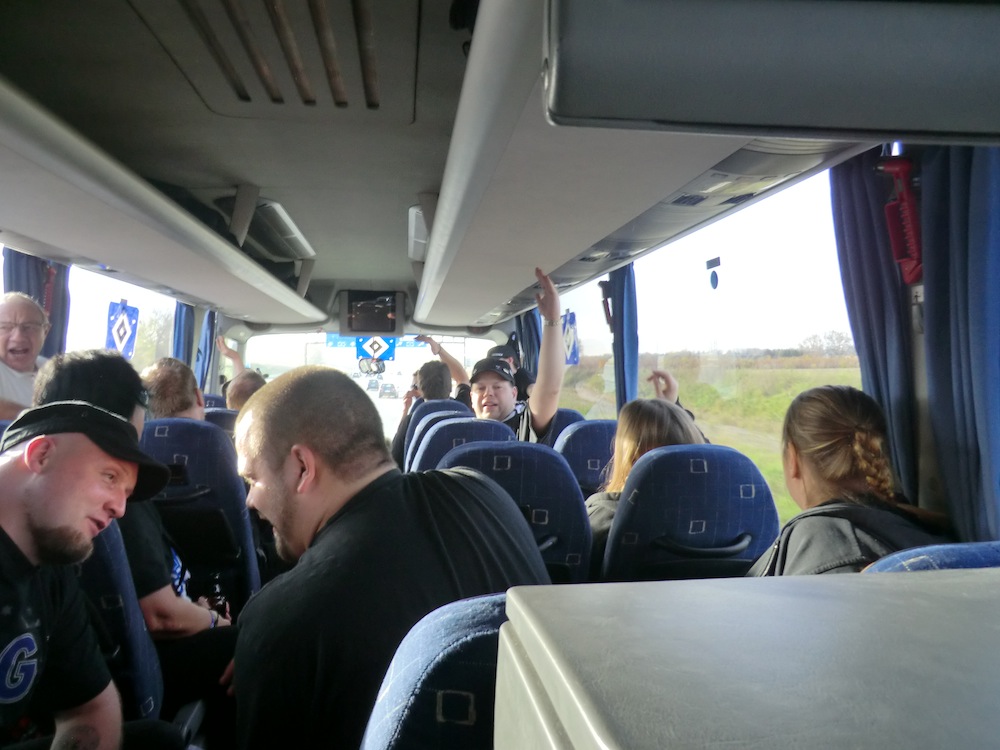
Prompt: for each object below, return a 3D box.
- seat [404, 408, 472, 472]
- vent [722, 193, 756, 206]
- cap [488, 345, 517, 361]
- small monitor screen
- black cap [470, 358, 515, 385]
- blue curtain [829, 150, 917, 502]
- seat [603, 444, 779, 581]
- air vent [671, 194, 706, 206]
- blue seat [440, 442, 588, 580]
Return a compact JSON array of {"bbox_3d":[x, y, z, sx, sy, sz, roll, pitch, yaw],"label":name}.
[{"bbox_3d":[-0.257,0.717,3.559,0.450,1.100,0.670,1,0,-8],"label":"seat"},{"bbox_3d":[0.533,-0.392,1.550,0.060,0.020,0.068,0,0,-8],"label":"vent"},{"bbox_3d":[-0.003,-0.126,4.150,0.180,0.130,0.260,1,0,40],"label":"cap"},{"bbox_3d":[-0.945,-0.460,5.100,0.355,0.305,0.060,0,8,-8],"label":"small monitor screen"},{"bbox_3d":[-0.030,-0.012,2.780,0.185,0.130,0.260,0,-9,9],"label":"black cap"},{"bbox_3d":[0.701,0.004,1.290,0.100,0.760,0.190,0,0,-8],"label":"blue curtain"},{"bbox_3d":[0.438,0.709,2.070,0.450,1.070,0.700,0,0,-8],"label":"seat"},{"bbox_3d":[0.421,-0.390,1.550,0.055,0.018,0.065,0,0,-8],"label":"air vent"},{"bbox_3d":[-0.018,0.715,2.009,0.450,1.100,0.670,1,0,-8],"label":"blue seat"}]

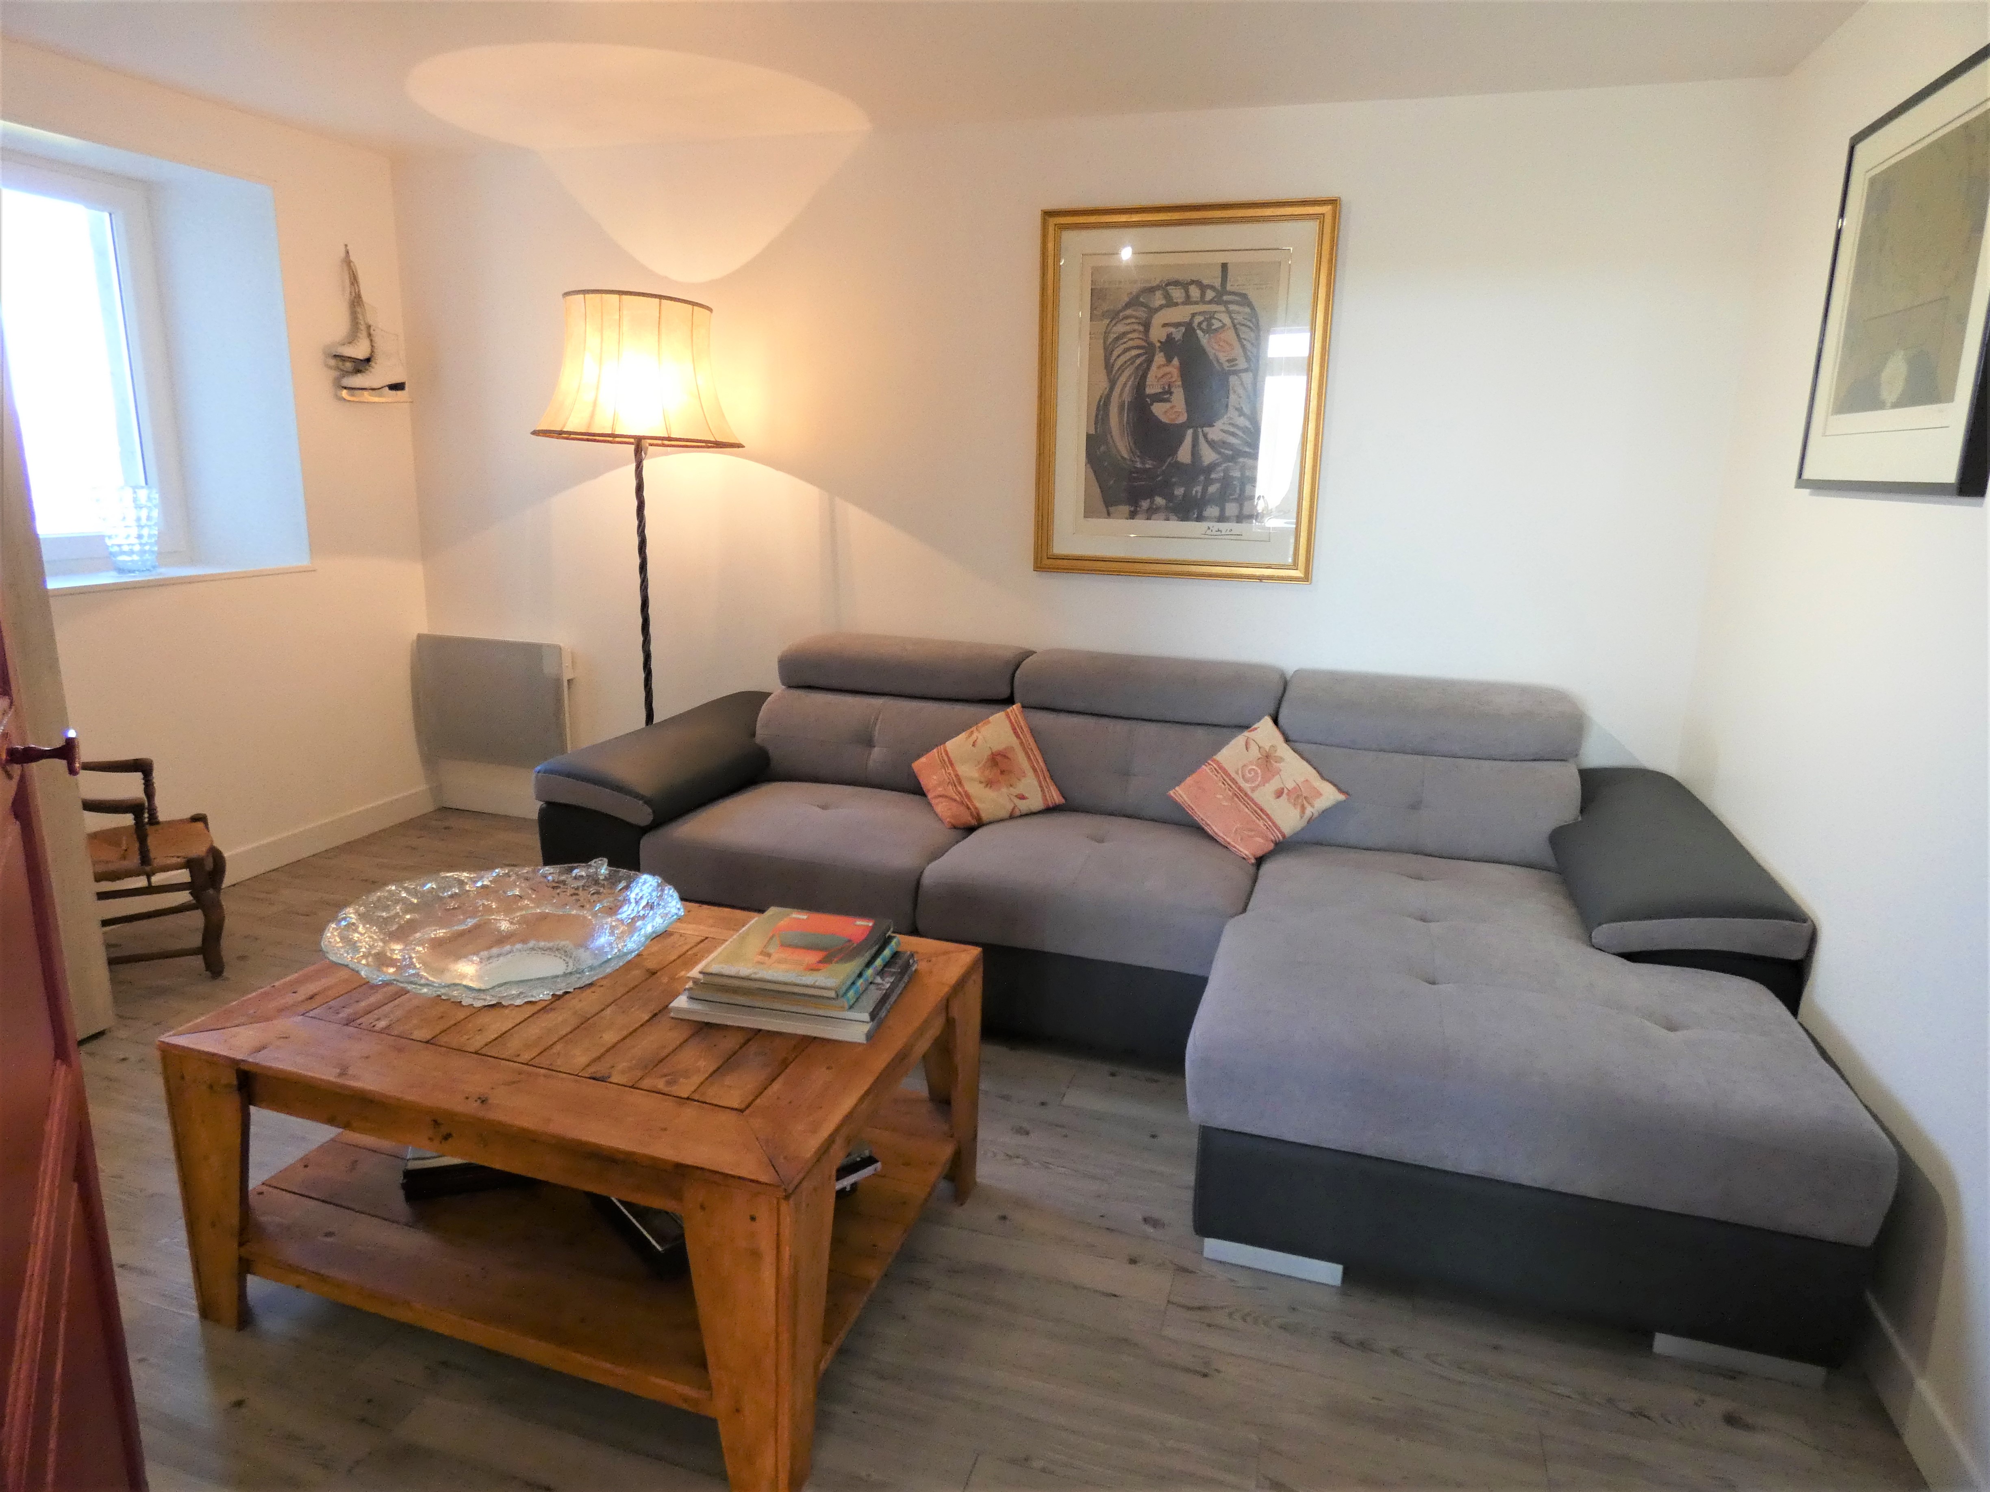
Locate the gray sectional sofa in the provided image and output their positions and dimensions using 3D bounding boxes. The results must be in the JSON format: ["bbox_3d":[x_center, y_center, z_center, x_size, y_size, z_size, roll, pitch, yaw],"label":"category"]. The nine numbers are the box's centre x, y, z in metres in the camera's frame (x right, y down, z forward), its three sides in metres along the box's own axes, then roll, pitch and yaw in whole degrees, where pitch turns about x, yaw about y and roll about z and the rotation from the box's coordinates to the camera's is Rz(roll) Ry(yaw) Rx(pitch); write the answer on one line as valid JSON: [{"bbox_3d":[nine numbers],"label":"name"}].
[{"bbox_3d":[0.209,0.283,2.666,2.699,0.819,1.572,5,14,17],"label":"gray sectional sofa"}]

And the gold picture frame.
[{"bbox_3d":[0.514,-0.982,3.242,0.804,1.002,0.034,5,14,17],"label":"gold picture frame"}]

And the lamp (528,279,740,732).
[{"bbox_3d":[-1.066,-0.436,3.520,0.595,1.759,0.595,5,14,17],"label":"lamp"}]

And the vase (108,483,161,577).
[{"bbox_3d":[-2.554,-0.636,3.373,0.155,0.252,0.155,5,14,17],"label":"vase"}]

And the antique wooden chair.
[{"bbox_3d":[-2.254,0.214,2.942,0.406,0.721,0.406,-7,16,-30],"label":"antique wooden chair"}]

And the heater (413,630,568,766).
[{"bbox_3d":[-1.784,-0.153,4.136,0.622,0.465,0.111,5,14,17],"label":"heater"}]

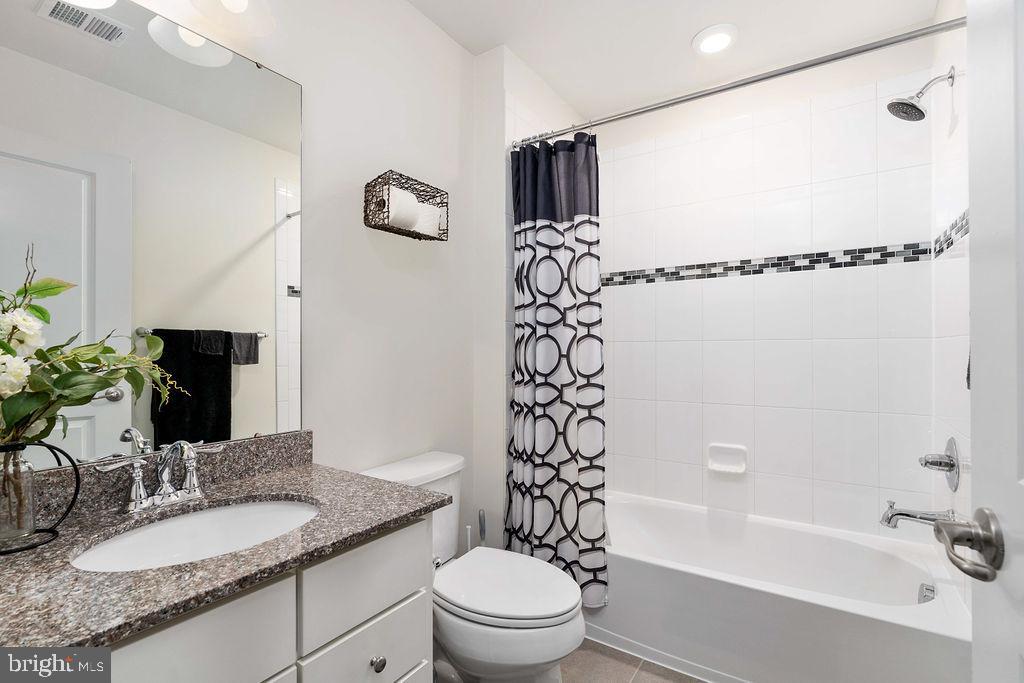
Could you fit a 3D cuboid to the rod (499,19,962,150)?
[{"bbox_3d":[0.631,-0.843,1.568,1.499,0.027,0.027,0,-1,32],"label":"rod"}]

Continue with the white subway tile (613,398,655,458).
[{"bbox_3d":[0.673,0.469,2.479,0.230,0.309,0.010,-1,-1,33],"label":"white subway tile"}]

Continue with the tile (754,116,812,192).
[{"bbox_3d":[1.247,-0.860,2.105,0.229,0.305,0.010,0,-1,33],"label":"tile"}]

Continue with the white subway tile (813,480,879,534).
[{"bbox_3d":[1.442,0.713,1.965,0.229,0.202,0.010,0,-1,33],"label":"white subway tile"}]

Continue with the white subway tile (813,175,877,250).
[{"bbox_3d":[1.450,-0.559,1.991,0.229,0.306,0.010,0,-1,33],"label":"white subway tile"}]

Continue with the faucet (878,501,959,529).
[{"bbox_3d":[1.477,0.647,1.660,0.195,0.098,0.058,-1,-1,33],"label":"faucet"}]

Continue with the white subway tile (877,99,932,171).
[{"bbox_3d":[1.619,-0.871,1.885,0.169,0.308,0.010,0,-1,33],"label":"white subway tile"}]

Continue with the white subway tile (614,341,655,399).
[{"bbox_3d":[0.673,0.155,2.485,0.230,0.309,0.010,-1,-1,33],"label":"white subway tile"}]

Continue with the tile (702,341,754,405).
[{"bbox_3d":[1.056,0.150,2.223,0.229,0.307,0.010,0,-1,33],"label":"tile"}]

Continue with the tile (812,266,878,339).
[{"bbox_3d":[1.441,-0.161,1.973,0.229,0.305,0.010,0,-1,33],"label":"tile"}]

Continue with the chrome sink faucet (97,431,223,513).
[{"bbox_3d":[-0.719,0.281,0.972,0.152,0.139,0.234,-1,0,32],"label":"chrome sink faucet"}]

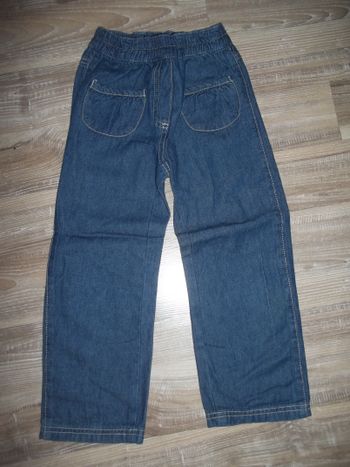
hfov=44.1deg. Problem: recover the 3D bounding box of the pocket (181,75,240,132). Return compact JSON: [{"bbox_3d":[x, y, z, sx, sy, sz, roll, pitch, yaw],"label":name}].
[{"bbox_3d":[0.062,-0.224,0.745,0.097,0.013,0.095,-5,81,-1],"label":"pocket"}]

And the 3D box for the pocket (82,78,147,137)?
[{"bbox_3d":[-0.104,-0.216,0.744,0.102,0.013,0.095,3,81,1],"label":"pocket"}]

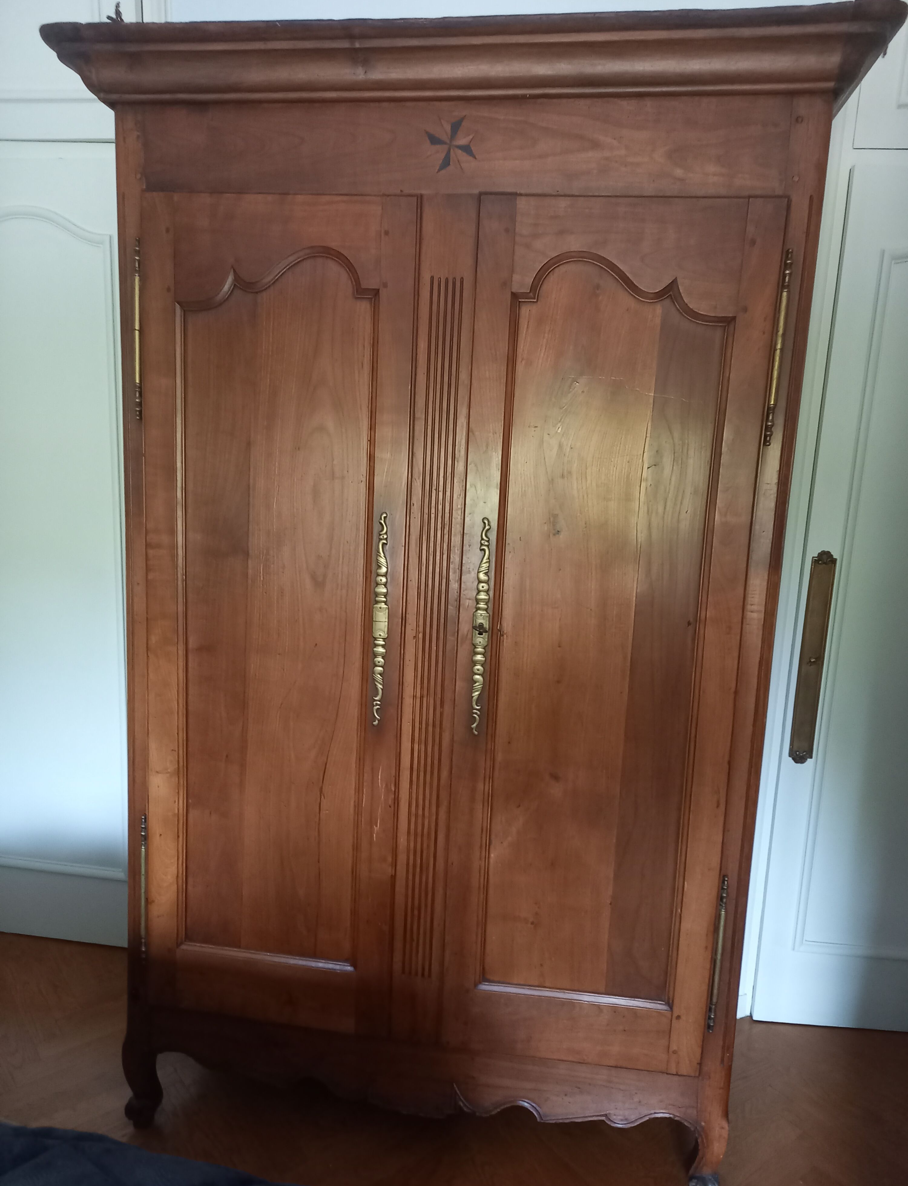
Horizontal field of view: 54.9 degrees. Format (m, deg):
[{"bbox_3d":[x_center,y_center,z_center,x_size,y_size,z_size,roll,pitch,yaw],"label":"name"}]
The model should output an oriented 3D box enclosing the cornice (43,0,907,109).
[{"bbox_3d":[0.027,-0.894,1.661,1.351,0.099,0.612,4,9,7],"label":"cornice"}]

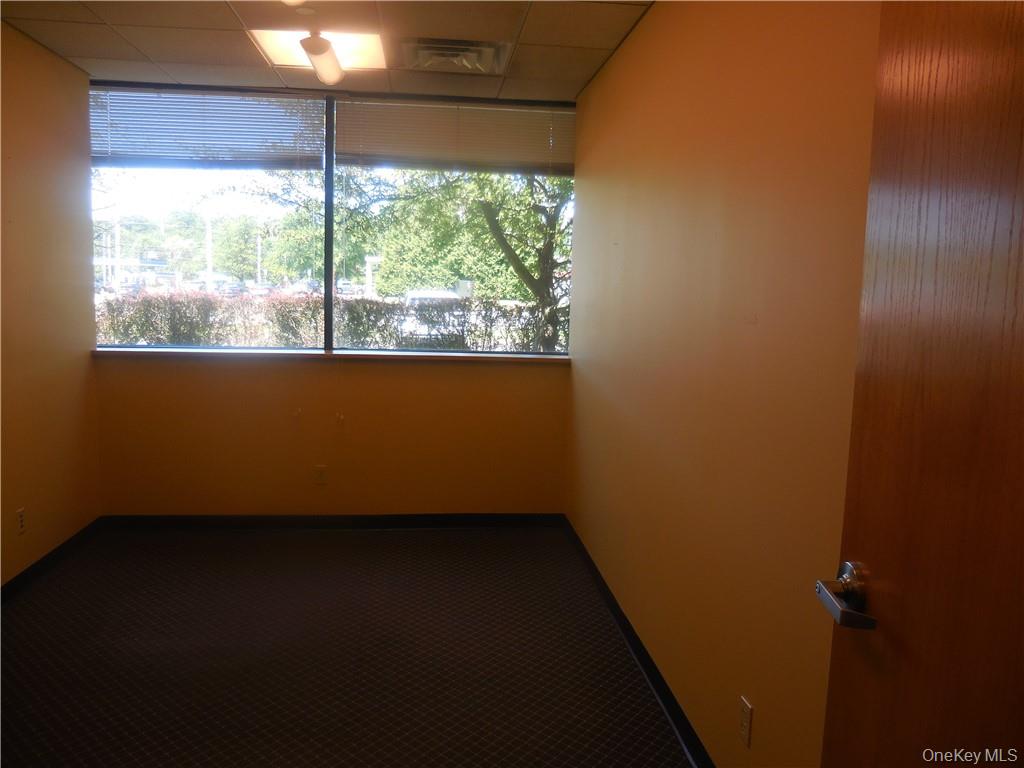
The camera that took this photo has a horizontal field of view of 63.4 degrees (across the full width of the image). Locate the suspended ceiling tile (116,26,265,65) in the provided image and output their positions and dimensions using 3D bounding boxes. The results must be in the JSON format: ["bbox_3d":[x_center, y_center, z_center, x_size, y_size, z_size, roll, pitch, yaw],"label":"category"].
[{"bbox_3d":[-1.529,-1.639,3.996,0.610,0.020,0.607,1,7,-6],"label":"suspended ceiling tile"}]

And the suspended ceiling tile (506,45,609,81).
[{"bbox_3d":[0.218,-1.620,4.173,0.462,0.020,0.607,1,7,-6],"label":"suspended ceiling tile"}]

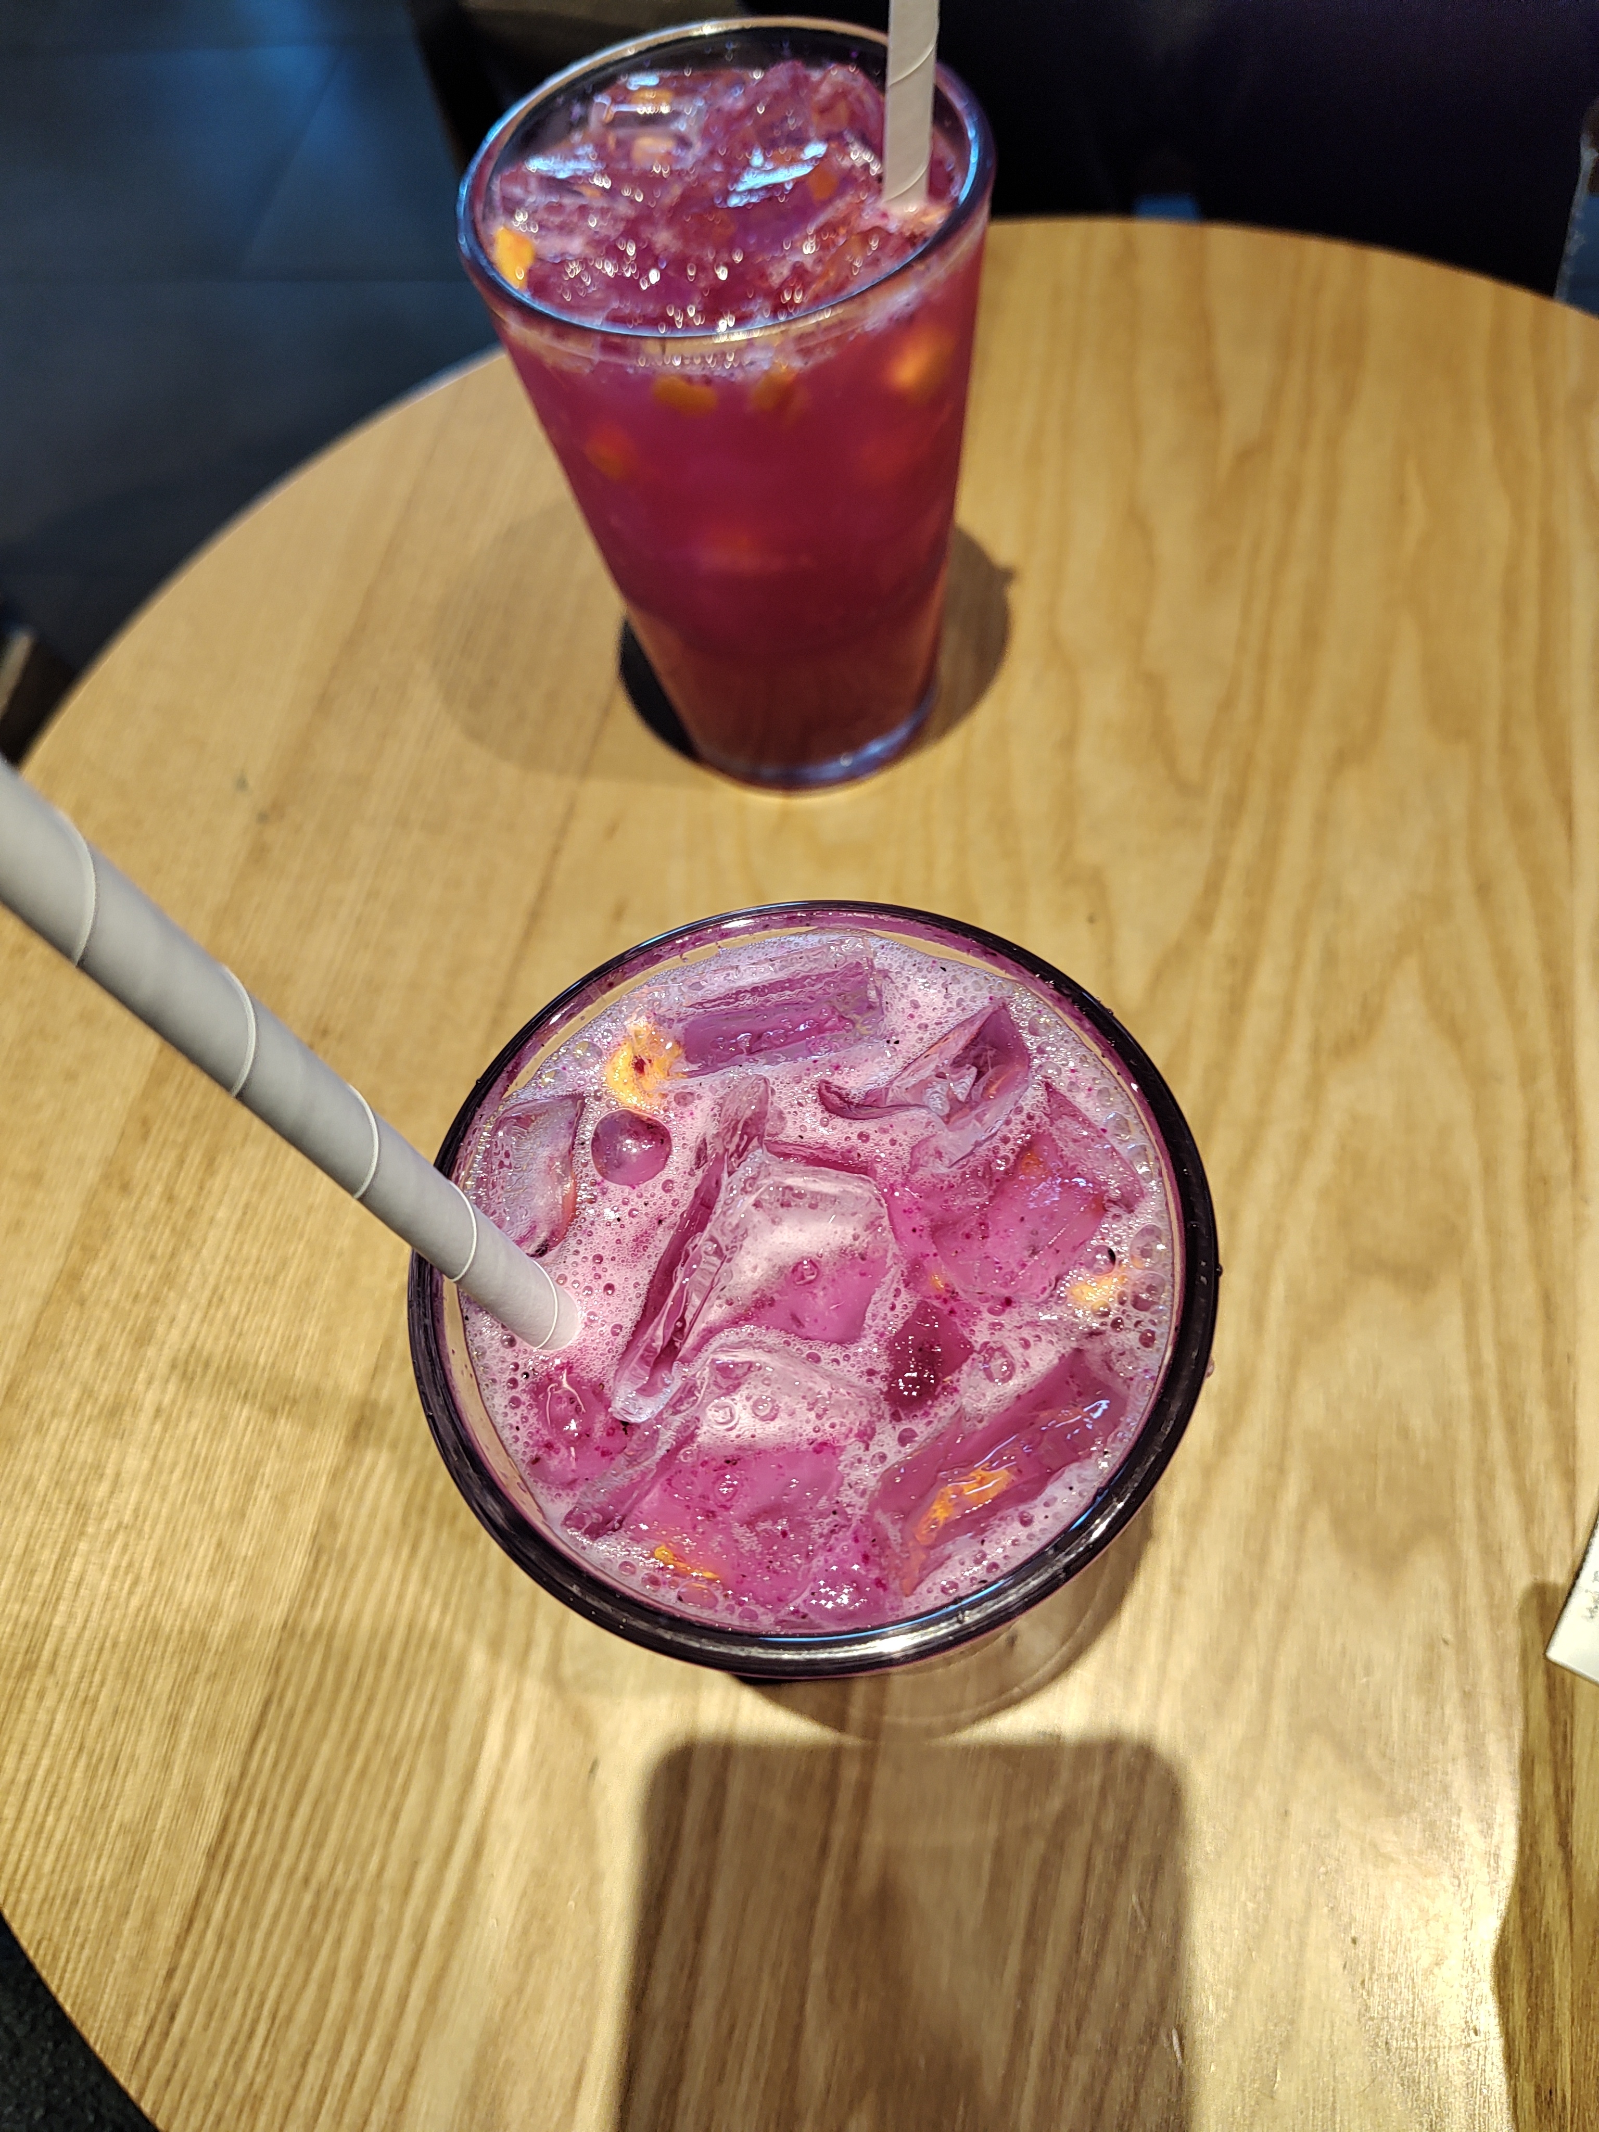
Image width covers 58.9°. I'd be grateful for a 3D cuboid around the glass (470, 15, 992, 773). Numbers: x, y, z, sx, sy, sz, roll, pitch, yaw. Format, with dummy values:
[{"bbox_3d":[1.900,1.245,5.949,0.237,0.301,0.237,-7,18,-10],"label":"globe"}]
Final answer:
[{"bbox_3d":[-0.006,-0.121,0.294,0.091,0.128,0.091,0,63,7],"label":"glass"}]

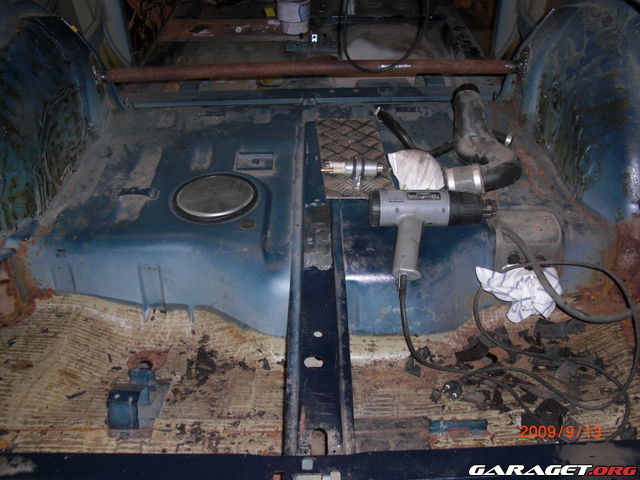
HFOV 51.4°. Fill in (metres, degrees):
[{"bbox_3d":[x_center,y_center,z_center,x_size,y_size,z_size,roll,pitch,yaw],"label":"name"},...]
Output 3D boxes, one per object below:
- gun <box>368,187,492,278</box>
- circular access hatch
[{"bbox_3d":[0.210,-0.011,1.224,0.238,0.070,0.182,0,58,2],"label":"gun"},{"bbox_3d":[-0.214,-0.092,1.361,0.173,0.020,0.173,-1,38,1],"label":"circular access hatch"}]

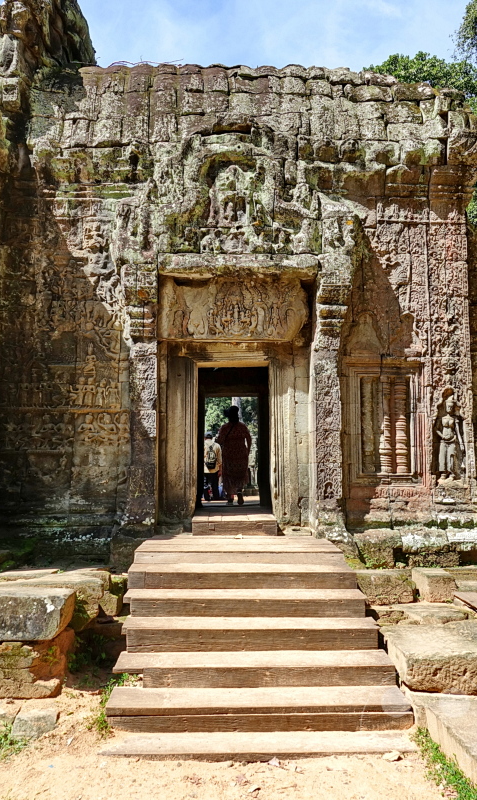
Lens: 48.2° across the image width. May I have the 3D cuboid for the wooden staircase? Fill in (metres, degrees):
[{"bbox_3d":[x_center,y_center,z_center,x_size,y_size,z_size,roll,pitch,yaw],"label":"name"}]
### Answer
[{"bbox_3d":[0.070,1.861,4.688,1.980,0.900,2.800,0,-5,-3],"label":"wooden staircase"}]

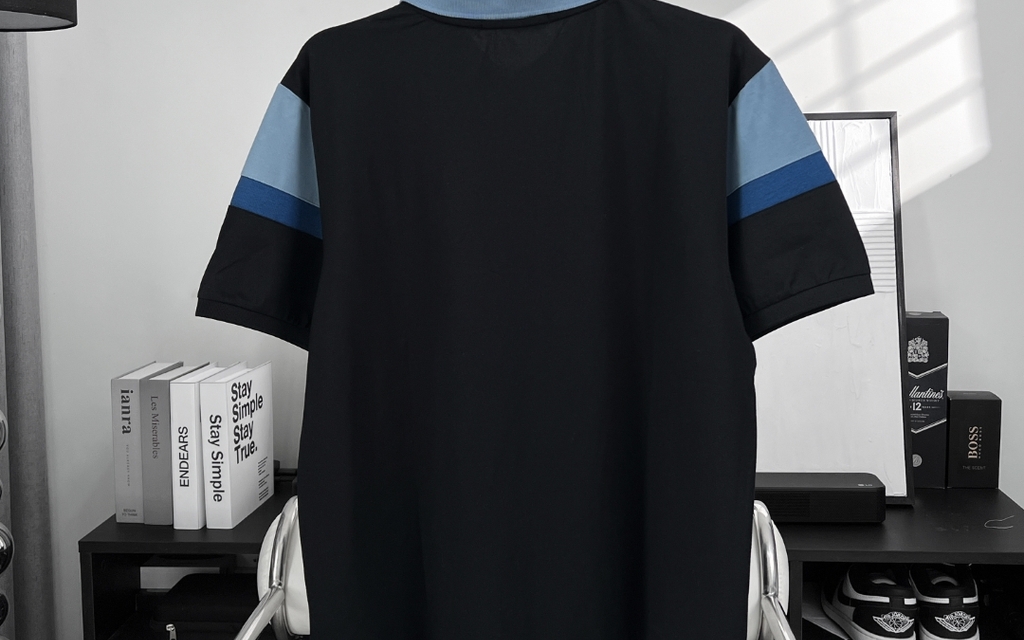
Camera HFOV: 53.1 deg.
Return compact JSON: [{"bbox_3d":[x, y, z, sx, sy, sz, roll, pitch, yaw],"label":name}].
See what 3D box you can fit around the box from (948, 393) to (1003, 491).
[{"bbox_3d":[0.765,0.200,1.721,0.083,0.148,0.068,1,6,7],"label":"box"}]

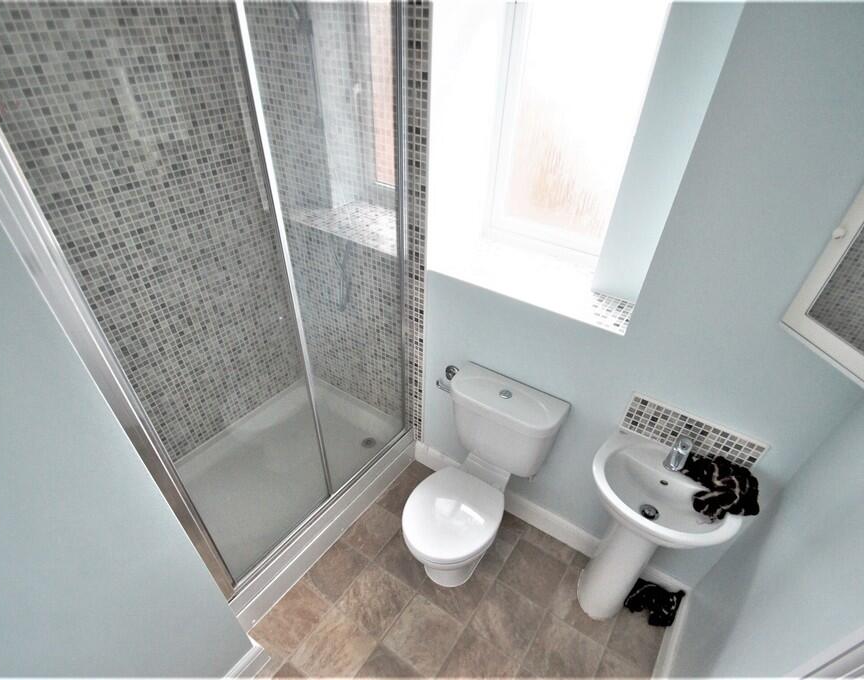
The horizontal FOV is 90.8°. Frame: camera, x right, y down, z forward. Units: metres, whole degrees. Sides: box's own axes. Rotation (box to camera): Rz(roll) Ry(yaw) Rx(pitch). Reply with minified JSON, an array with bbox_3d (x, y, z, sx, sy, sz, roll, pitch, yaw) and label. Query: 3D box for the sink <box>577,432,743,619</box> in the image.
[{"bbox_3d":[0.717,0.787,1.548,0.440,0.830,0.370,23,40,27],"label":"sink"}]

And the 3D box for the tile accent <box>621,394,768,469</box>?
[{"bbox_3d":[0.839,0.319,1.396,0.391,0.172,0.015,23,40,27],"label":"tile accent"}]

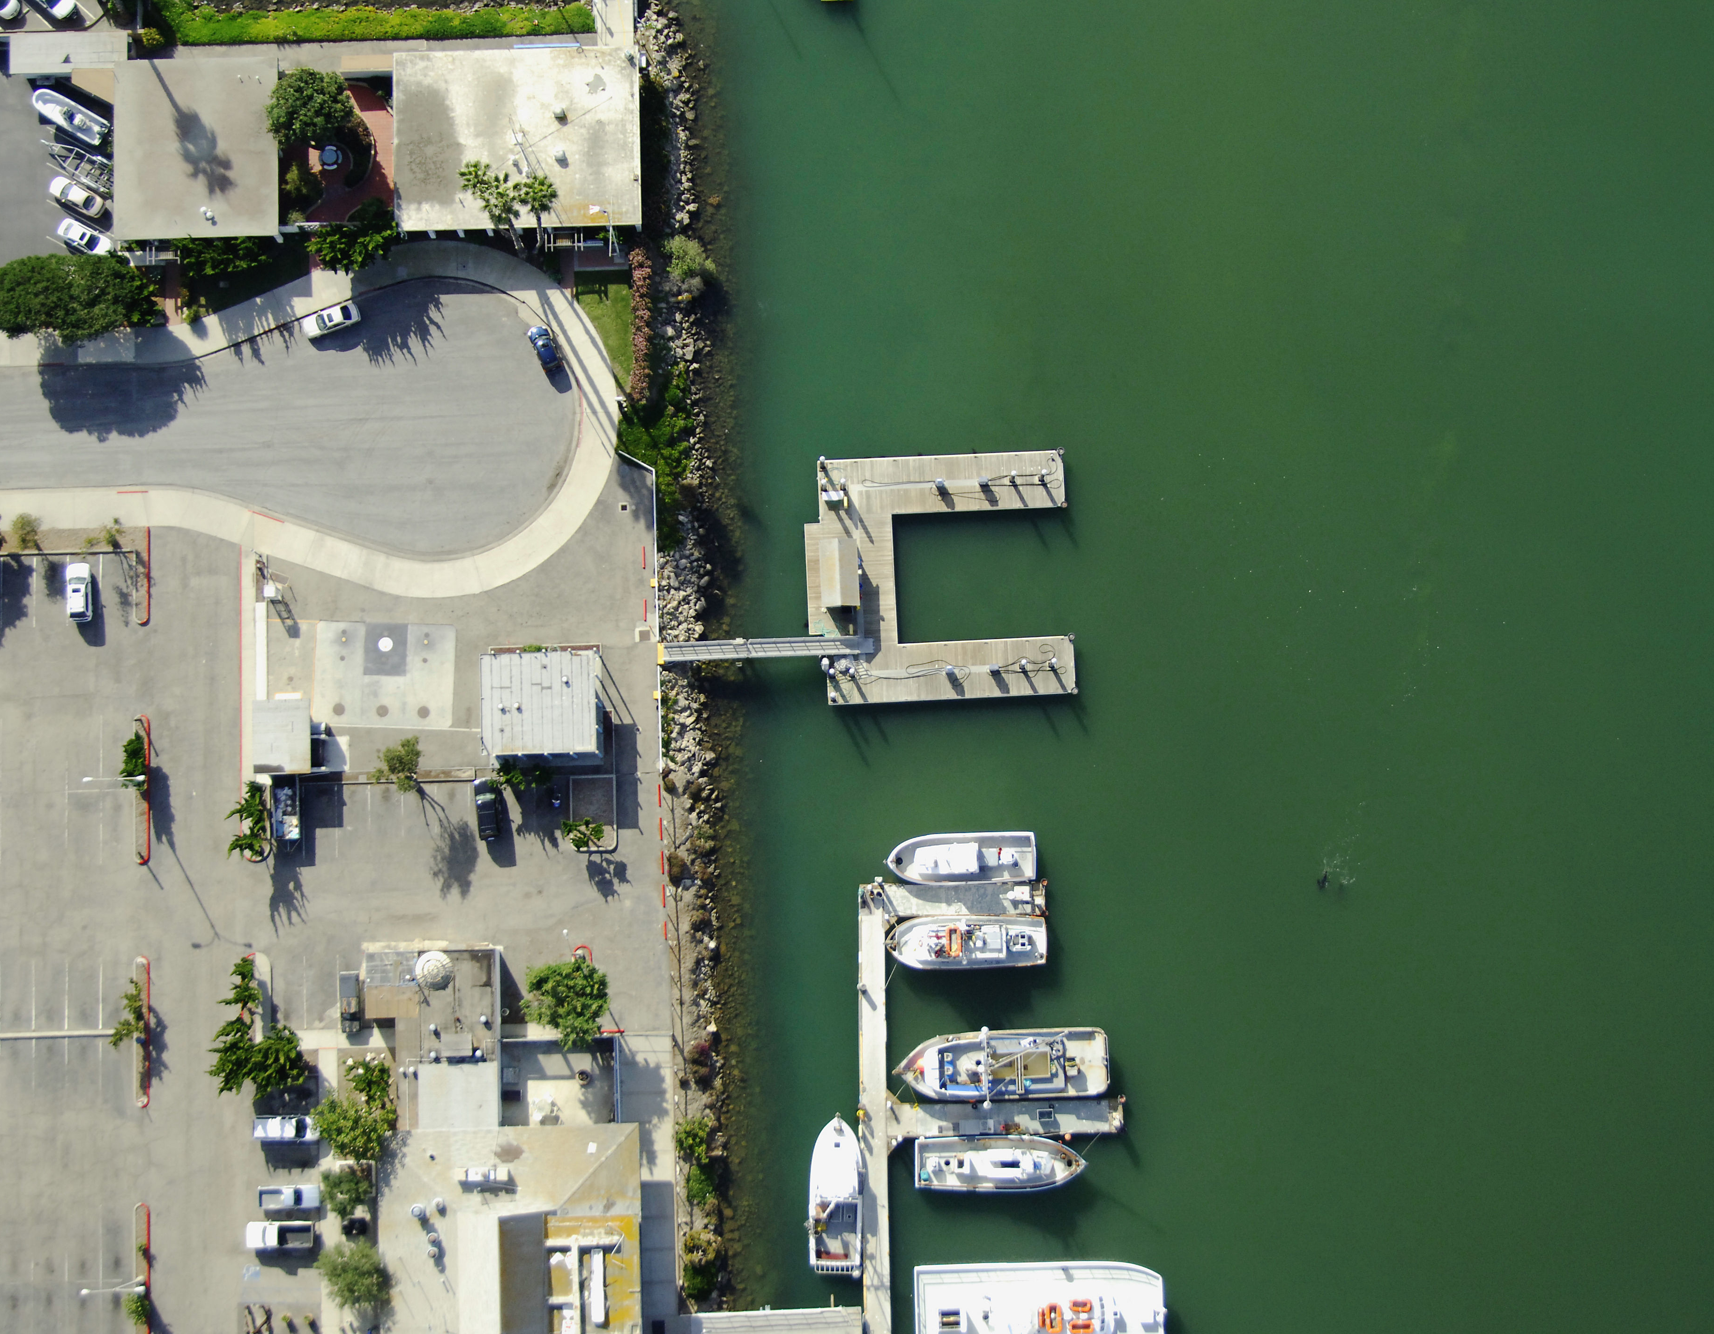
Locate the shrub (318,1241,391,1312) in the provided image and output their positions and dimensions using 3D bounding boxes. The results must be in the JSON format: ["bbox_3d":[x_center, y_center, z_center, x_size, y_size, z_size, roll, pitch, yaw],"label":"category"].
[{"bbox_3d":[-38.694,46.984,206.918,5.440,4.200,5.120,-1,85,0],"label":"shrub"}]

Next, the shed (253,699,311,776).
[{"bbox_3d":[-45.028,5.563,210.982,4.520,2.800,5.870,-2,85,0],"label":"shed"}]

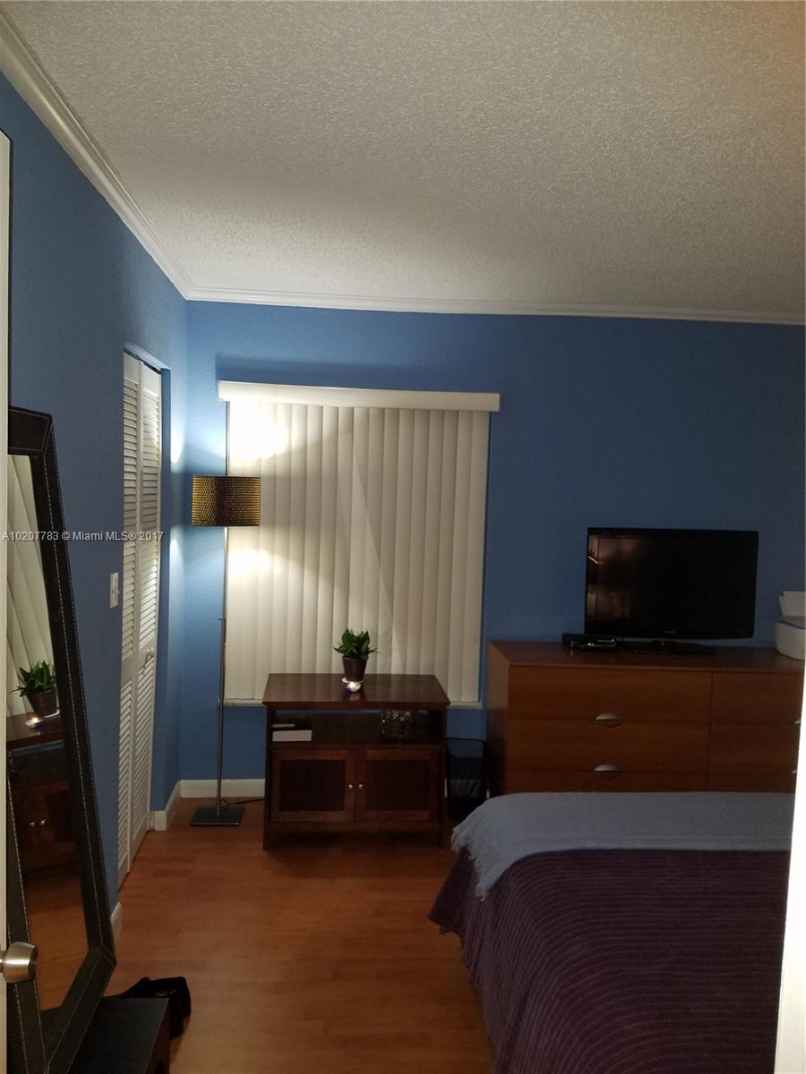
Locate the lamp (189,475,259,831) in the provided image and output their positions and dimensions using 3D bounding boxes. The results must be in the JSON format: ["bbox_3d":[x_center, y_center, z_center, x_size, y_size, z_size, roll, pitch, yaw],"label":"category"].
[{"bbox_3d":[-0.814,0.500,3.678,0.307,1.571,0.307,1,3,-5],"label":"lamp"}]

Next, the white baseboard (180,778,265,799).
[{"bbox_3d":[-0.876,1.226,3.934,0.399,0.090,0.017,1,3,-5],"label":"white baseboard"}]

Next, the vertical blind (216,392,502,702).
[{"bbox_3d":[-0.218,0.053,3.869,1.306,1.509,0.096,1,3,-5],"label":"vertical blind"}]

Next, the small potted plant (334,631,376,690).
[{"bbox_3d":[-0.221,0.548,3.750,0.198,0.247,0.180,1,3,-5],"label":"small potted plant"}]

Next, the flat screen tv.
[{"bbox_3d":[1.266,0.231,3.832,0.828,0.531,0.083,1,3,-5],"label":"flat screen tv"}]

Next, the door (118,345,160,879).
[{"bbox_3d":[-1.048,0.308,3.102,0.051,1.976,0.728,1,3,-5],"label":"door"}]

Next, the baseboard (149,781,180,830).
[{"bbox_3d":[-1.079,1.232,3.720,0.065,0.090,0.393,1,3,-5],"label":"baseboard"}]

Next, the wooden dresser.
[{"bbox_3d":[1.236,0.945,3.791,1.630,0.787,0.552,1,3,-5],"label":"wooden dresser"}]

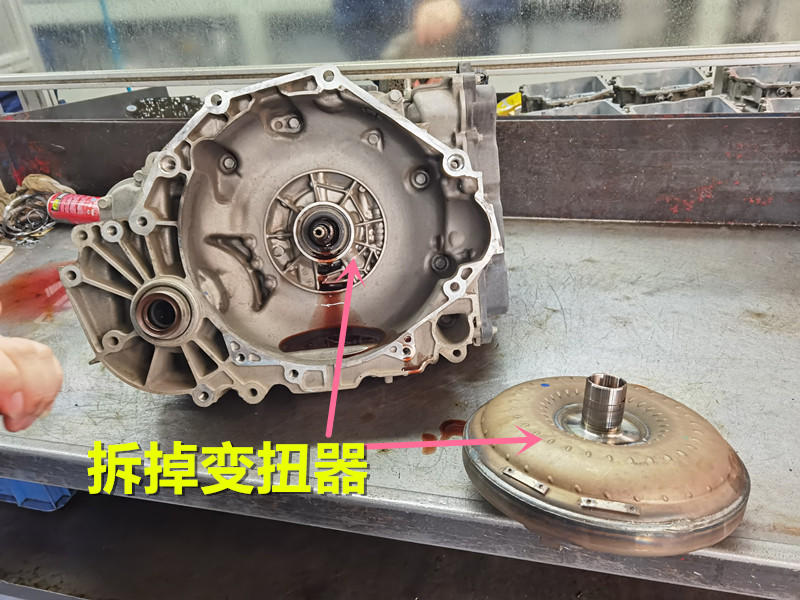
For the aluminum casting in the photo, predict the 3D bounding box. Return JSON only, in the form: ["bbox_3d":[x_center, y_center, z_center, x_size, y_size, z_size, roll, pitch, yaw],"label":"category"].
[{"bbox_3d":[-0.118,-0.092,0.850,0.495,0.380,0.350,-2,6,0],"label":"aluminum casting"}]

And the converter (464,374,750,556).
[{"bbox_3d":[0.197,0.131,0.616,0.262,0.113,0.262,1,17,0],"label":"converter"}]

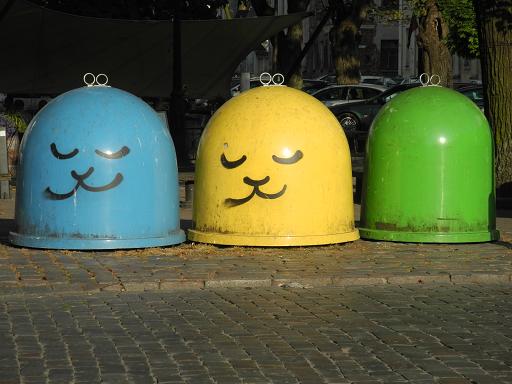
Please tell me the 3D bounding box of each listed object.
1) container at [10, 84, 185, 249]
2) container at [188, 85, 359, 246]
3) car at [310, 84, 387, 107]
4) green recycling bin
[{"bbox_3d":[-1.484,-0.257,24.050,1.660,1.474,1.660,0,3,7],"label":"container"},{"bbox_3d":[0.175,-0.276,24.500,1.650,1.486,1.650,0,3,9],"label":"container"},{"bbox_3d":[2.750,-2.440,75.500,4.400,1.450,1.800,0,3,-6],"label":"car"},{"bbox_3d":[1.698,-0.292,25.000,1.380,1.487,1.380,0,3,0],"label":"green recycling bin"}]

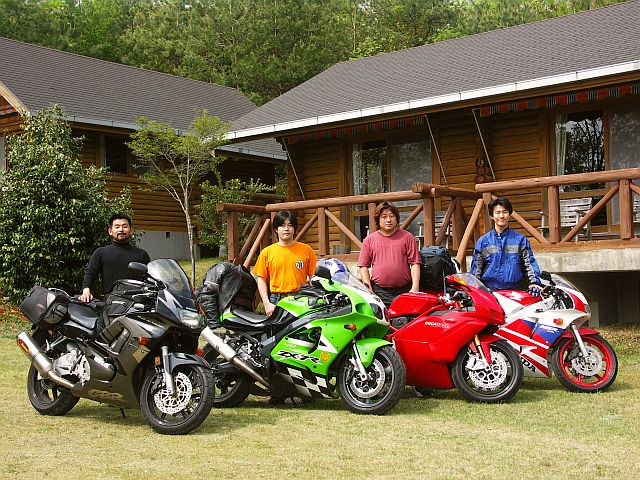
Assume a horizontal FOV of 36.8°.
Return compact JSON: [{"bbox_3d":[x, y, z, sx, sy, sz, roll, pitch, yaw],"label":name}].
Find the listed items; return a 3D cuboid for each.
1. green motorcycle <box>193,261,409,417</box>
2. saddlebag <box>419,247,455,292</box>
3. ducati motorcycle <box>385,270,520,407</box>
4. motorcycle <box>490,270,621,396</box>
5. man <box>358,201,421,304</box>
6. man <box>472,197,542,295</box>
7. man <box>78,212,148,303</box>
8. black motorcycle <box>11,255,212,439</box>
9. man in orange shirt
[{"bbox_3d":[-0.211,0.829,8.003,2.050,1.190,0.730,-2,-3,27],"label":"green motorcycle"},{"bbox_3d":[1.087,0.289,8.970,0.370,0.480,0.380,-2,-3,24],"label":"saddlebag"},{"bbox_3d":[0.741,0.829,8.264,2.020,1.110,0.720,-2,-3,26],"label":"ducati motorcycle"},{"bbox_3d":[1.687,0.837,8.734,1.970,1.070,0.670,-2,-3,24],"label":"motorcycle"},{"bbox_3d":[0.638,0.520,8.559,0.560,1.740,0.380,-1,-3,6],"label":"man"},{"bbox_3d":[1.762,0.476,8.958,0.600,1.760,0.360,-2,-3,12],"label":"man"},{"bbox_3d":[-1.707,0.639,8.060,0.560,1.710,0.360,-1,-3,-11],"label":"man"},{"bbox_3d":[-1.666,0.846,7.576,2.040,1.260,0.780,-3,-3,36],"label":"black motorcycle"},{"bbox_3d":[-0.296,0.599,8.410,0.550,1.710,0.340,-1,-3,-2],"label":"man in orange shirt"}]

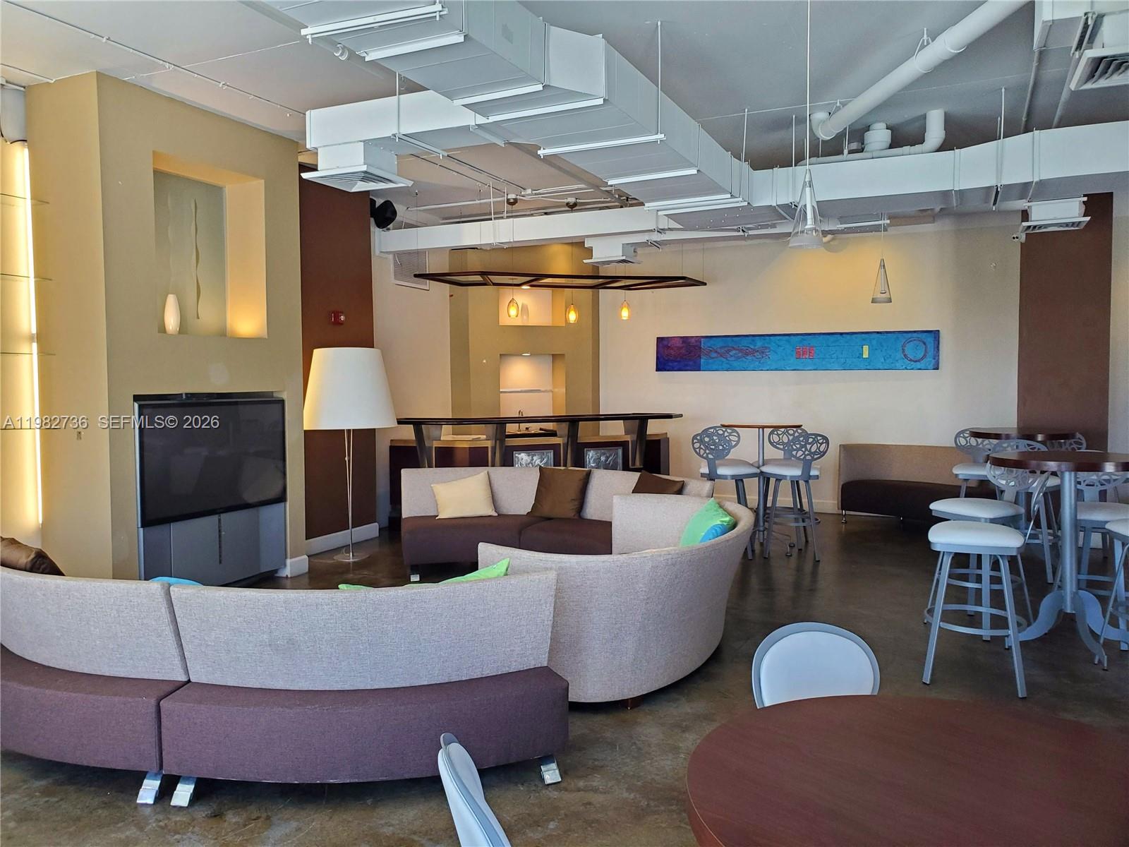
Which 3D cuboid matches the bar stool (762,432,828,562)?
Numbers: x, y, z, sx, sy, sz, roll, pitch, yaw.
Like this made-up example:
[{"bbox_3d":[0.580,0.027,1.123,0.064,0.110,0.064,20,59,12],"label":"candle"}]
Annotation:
[{"bbox_3d":[1.929,0.587,7.111,0.470,1.050,0.570,-1,3,-20],"label":"bar stool"}]

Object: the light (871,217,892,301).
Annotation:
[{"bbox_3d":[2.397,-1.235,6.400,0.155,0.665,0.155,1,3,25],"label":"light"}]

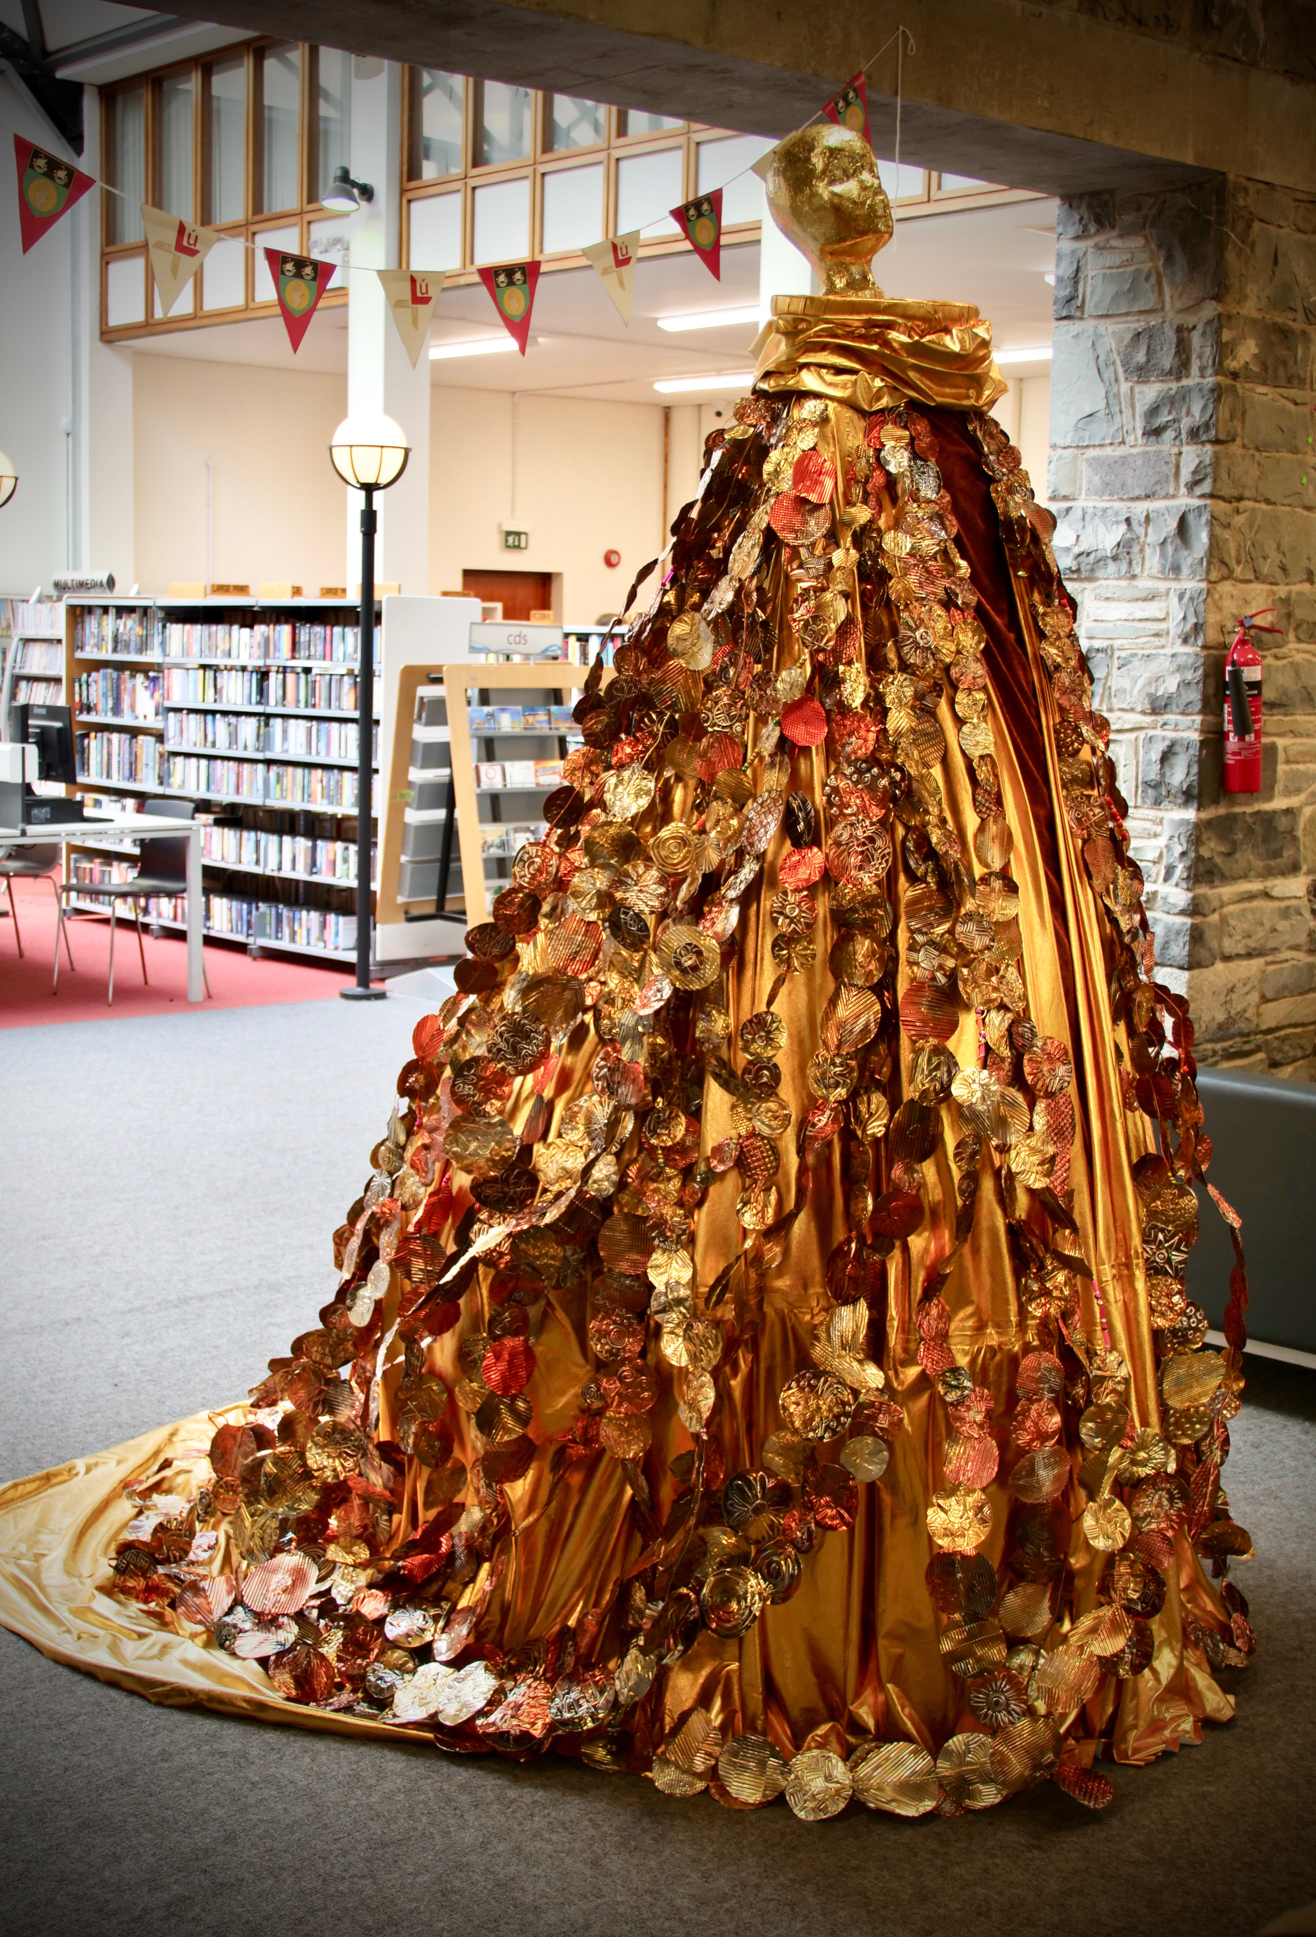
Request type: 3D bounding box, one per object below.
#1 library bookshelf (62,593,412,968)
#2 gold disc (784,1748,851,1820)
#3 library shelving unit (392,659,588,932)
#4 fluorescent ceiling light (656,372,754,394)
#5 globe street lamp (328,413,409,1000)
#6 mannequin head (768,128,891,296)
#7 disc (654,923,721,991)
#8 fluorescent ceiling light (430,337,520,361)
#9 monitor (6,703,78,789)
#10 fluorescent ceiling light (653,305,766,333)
[{"bbox_3d":[-2.012,-0.989,13.382,0.550,1.715,3.046,-5,9,-39],"label":"library bookshelf"},{"bbox_3d":[0.211,1.076,3.540,0.093,0.096,0.010,1,-11,2],"label":"gold disc"},{"bbox_3d":[-0.645,-0.700,11.774,0.932,1.240,0.668,-5,9,-39],"label":"library shelving unit"},{"bbox_3d":[0.641,-4.243,19.381,0.170,0.110,1.780,-5,9,-39],"label":"fluorescent ceiling light"},{"bbox_3d":[-1.237,-1.113,11.456,0.355,2.460,0.355,1,7,0],"label":"globe street lamp"},{"bbox_3d":[0.252,-1.113,3.943,0.195,0.255,0.160,5,8,28],"label":"mannequin head"},{"bbox_3d":[0.040,-0.017,3.660,0.092,0.092,0.015,2,-1,11],"label":"disc"},{"bbox_3d":[-1.336,-4.071,17.700,0.170,0.110,1.780,-5,9,-39],"label":"fluorescent ceiling light"},{"bbox_3d":[-2.520,-0.854,10.963,0.190,0.450,0.528,-5,9,-39],"label":"monitor"},{"bbox_3d":[0.597,-3.747,15.350,0.170,0.110,1.780,-5,9,-39],"label":"fluorescent ceiling light"}]

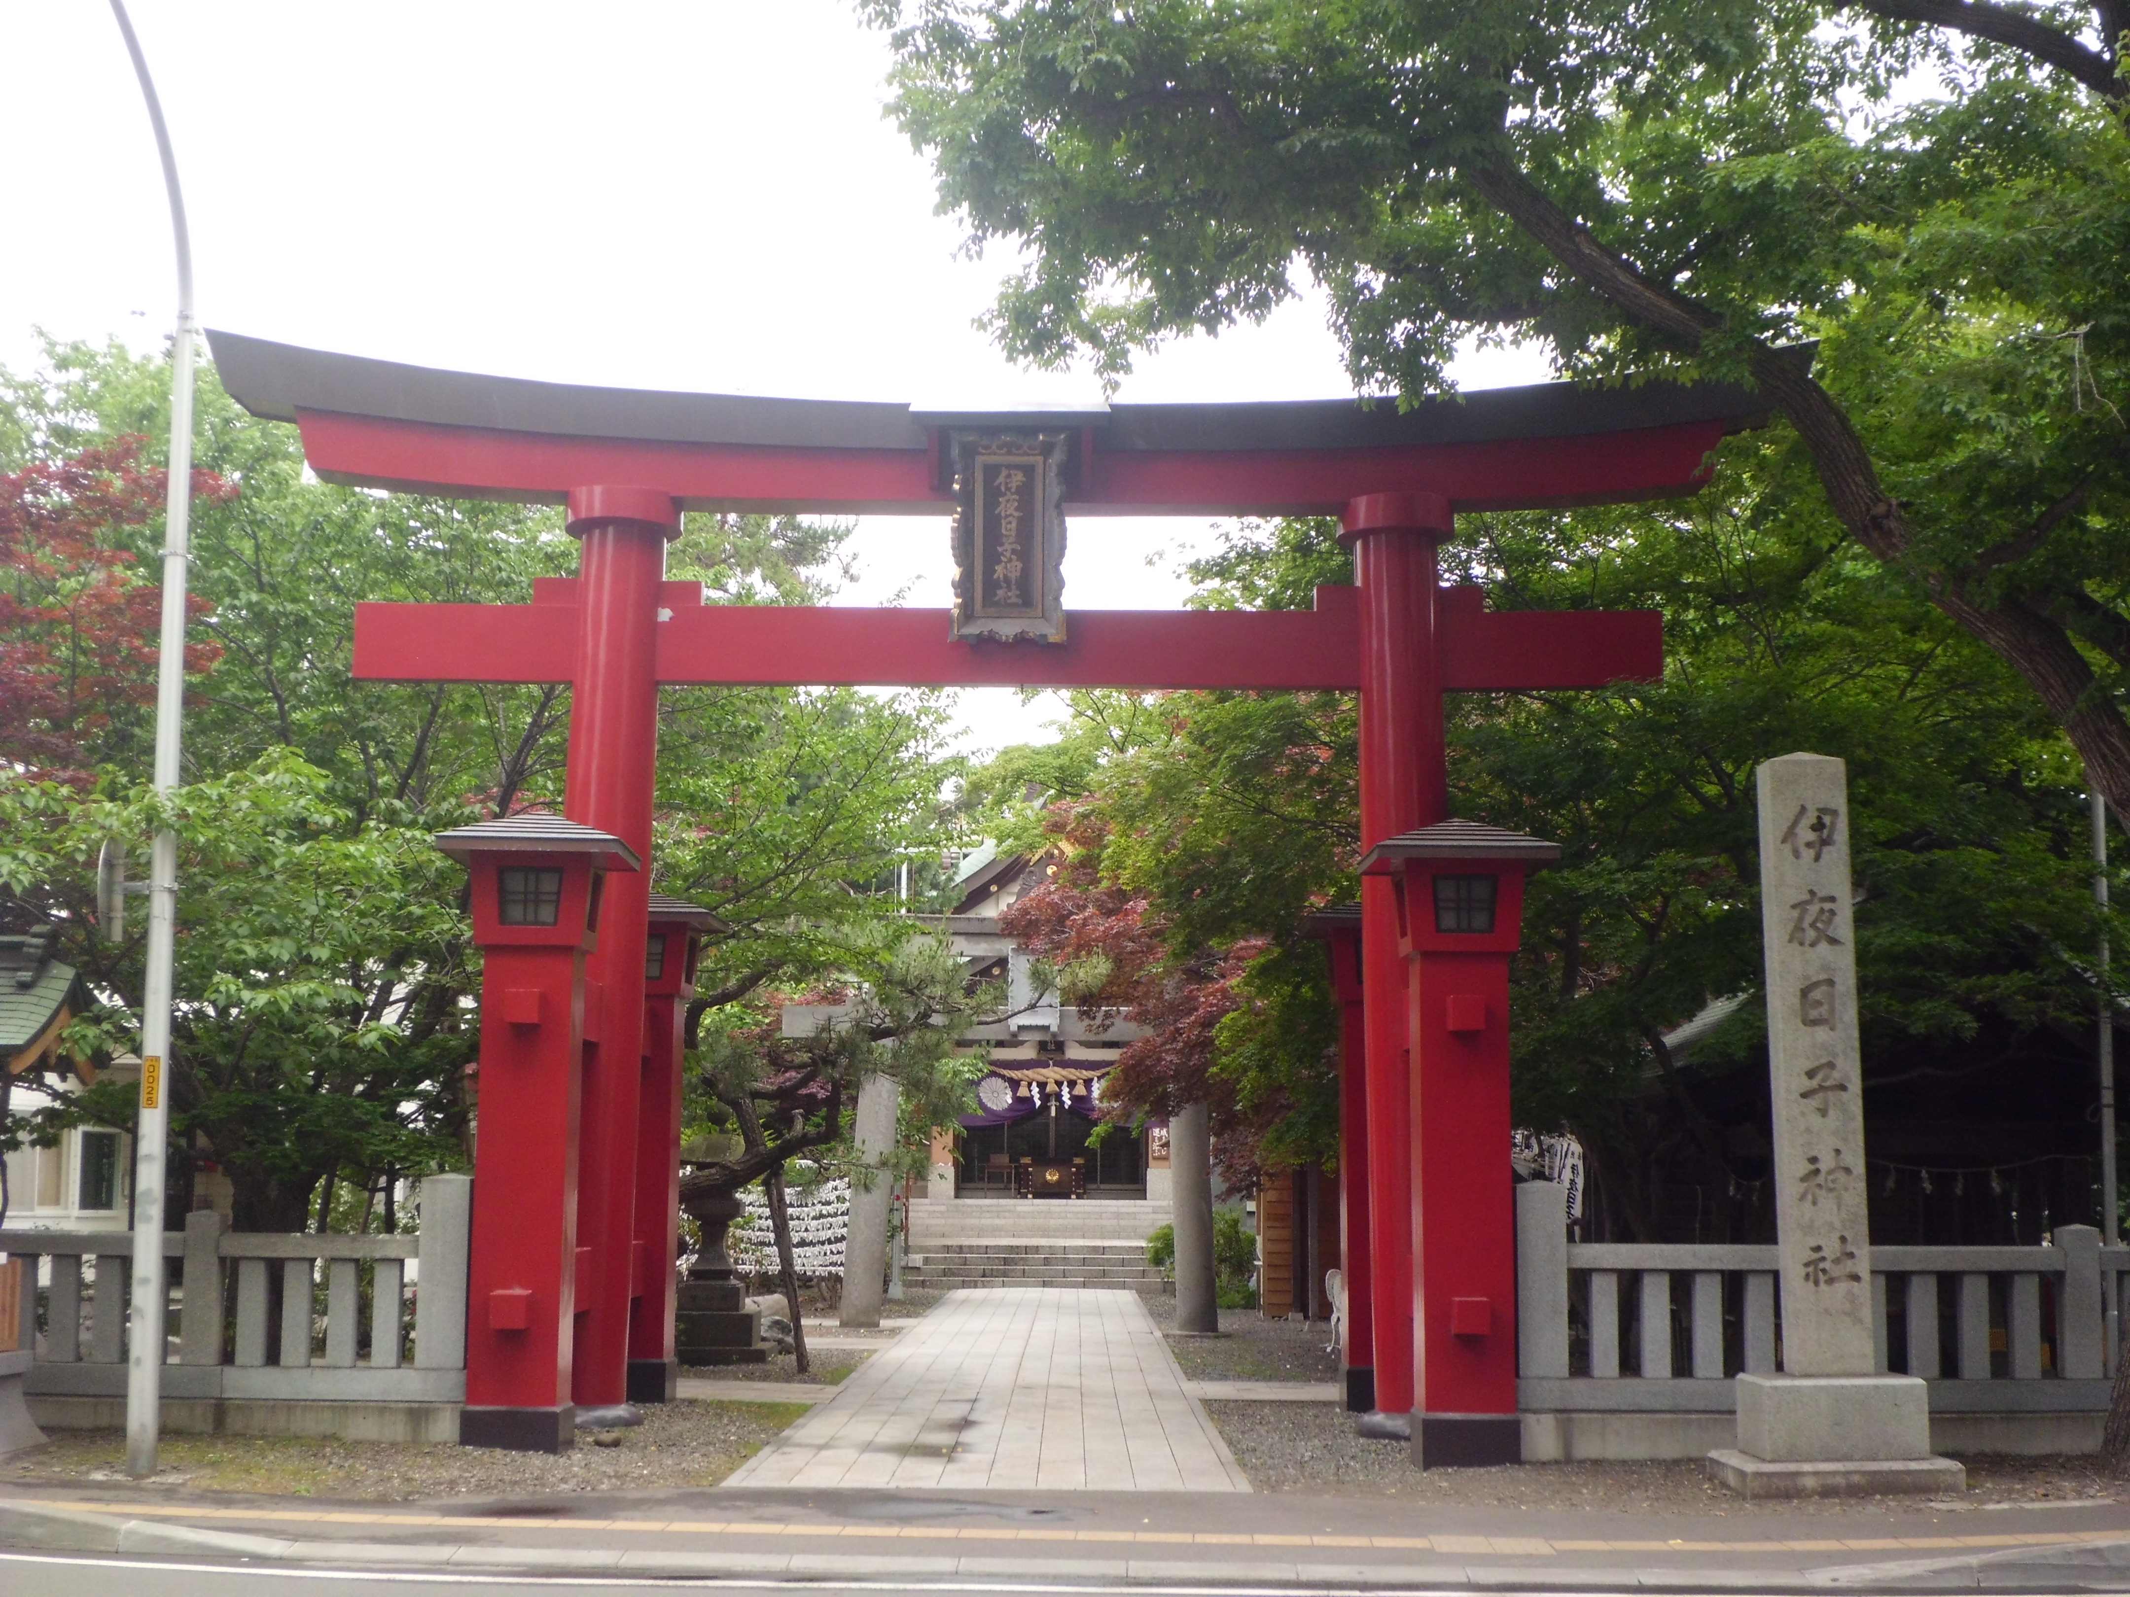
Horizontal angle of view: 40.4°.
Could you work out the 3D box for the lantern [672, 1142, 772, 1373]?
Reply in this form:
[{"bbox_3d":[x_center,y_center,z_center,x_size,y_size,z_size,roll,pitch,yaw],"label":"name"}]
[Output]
[{"bbox_3d":[-3.098,3.911,25.619,0.950,2.105,0.950,0,-8,0],"label":"lantern"}]

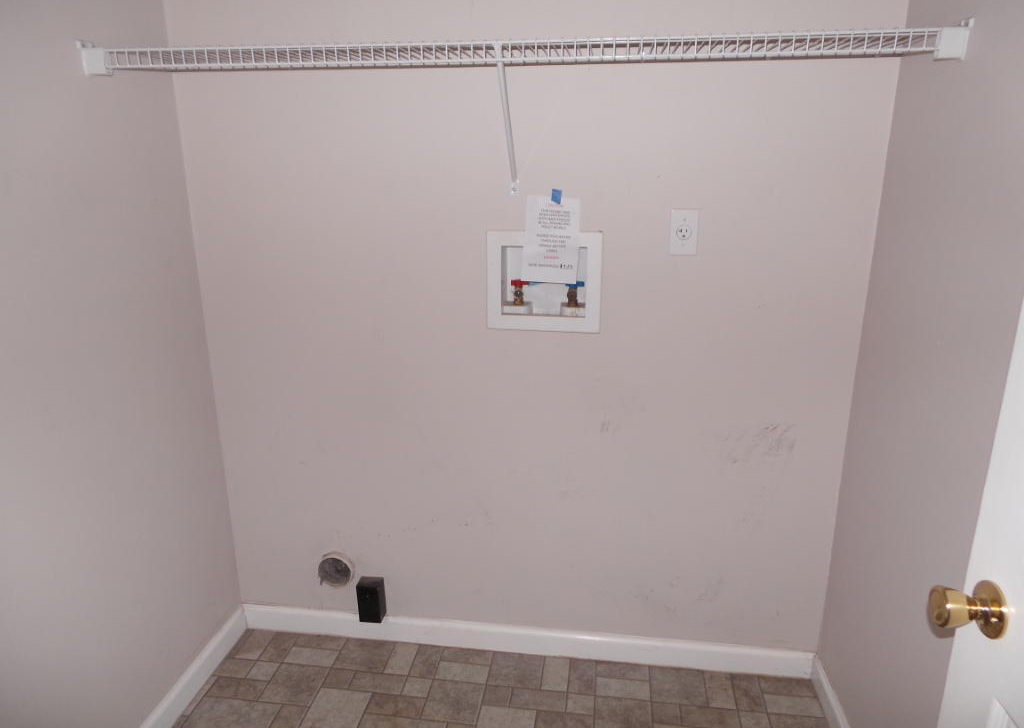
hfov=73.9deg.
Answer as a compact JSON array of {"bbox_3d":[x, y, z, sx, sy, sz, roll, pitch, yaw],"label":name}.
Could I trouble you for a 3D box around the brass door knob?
[{"bbox_3d":[0.547,0.298,0.829,0.066,0.068,0.068,2,16,7],"label":"brass door knob"}]

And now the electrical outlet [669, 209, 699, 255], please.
[{"bbox_3d":[0.438,-0.333,1.729,0.070,0.114,0.008,2,16,7],"label":"electrical outlet"}]

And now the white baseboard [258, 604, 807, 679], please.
[{"bbox_3d":[-0.001,0.860,2.123,1.790,0.087,0.014,2,16,7],"label":"white baseboard"}]

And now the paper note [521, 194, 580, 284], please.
[{"bbox_3d":[0.102,-0.321,1.762,0.140,0.218,0.006,4,7,7],"label":"paper note"}]

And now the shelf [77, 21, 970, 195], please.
[{"bbox_3d":[-0.023,-0.552,1.559,1.800,0.320,0.335,2,16,7],"label":"shelf"}]

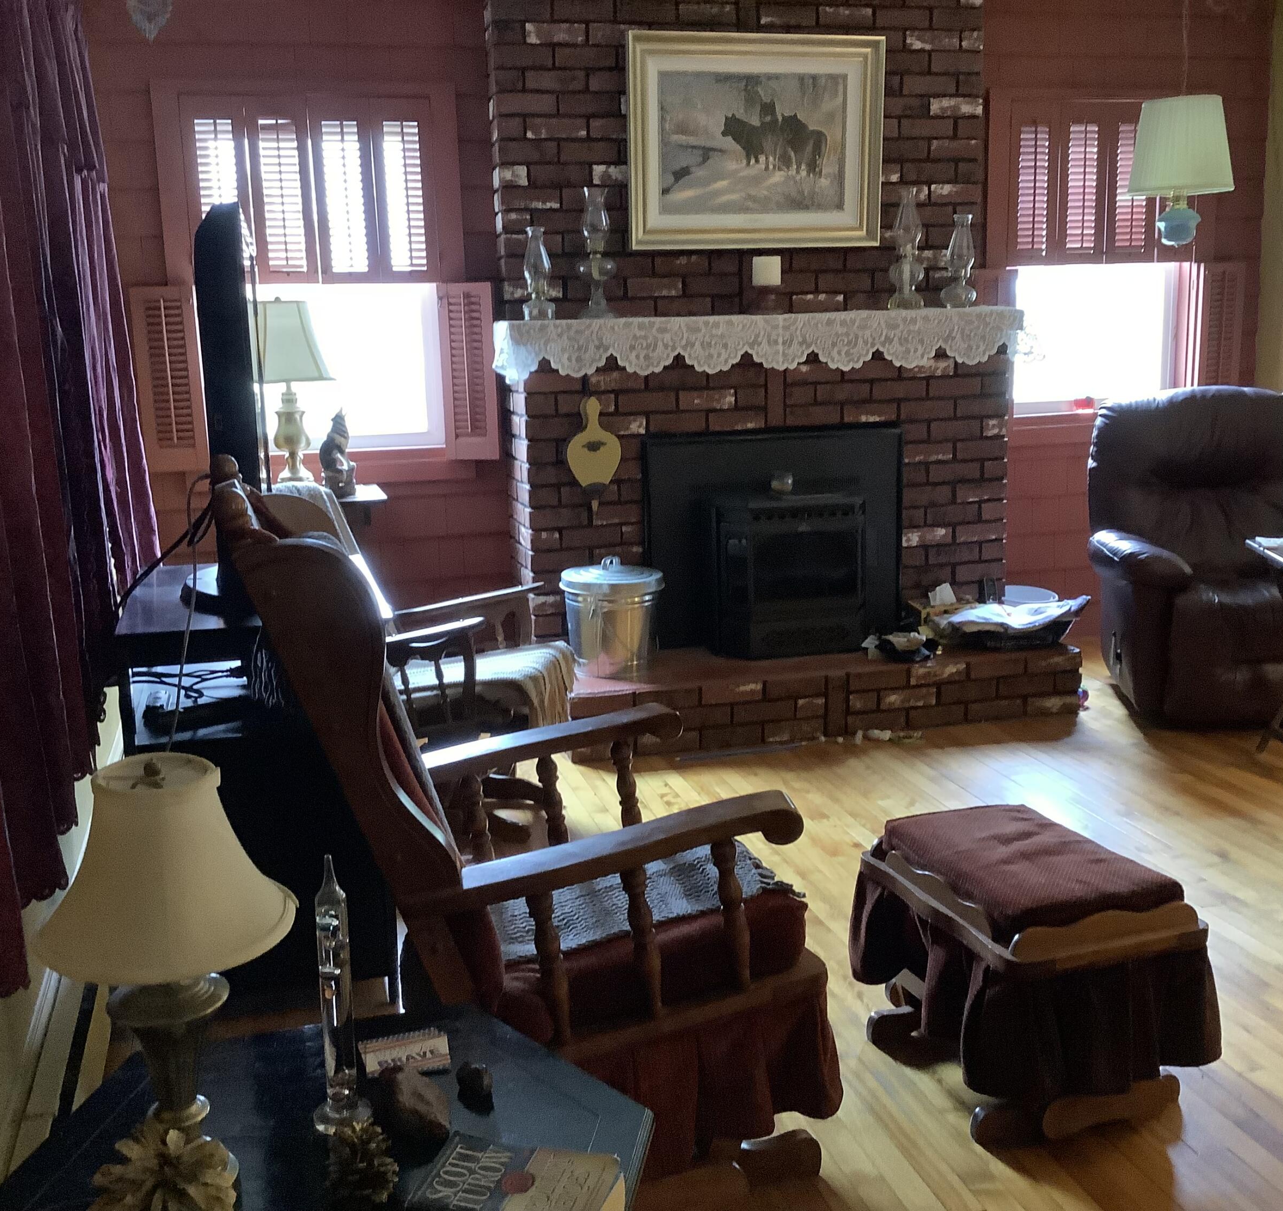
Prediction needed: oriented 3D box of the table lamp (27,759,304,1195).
[{"bbox_3d":[-0.437,0.335,1.333,0.232,0.405,0.232,-4,11,-12],"label":"table lamp"}]

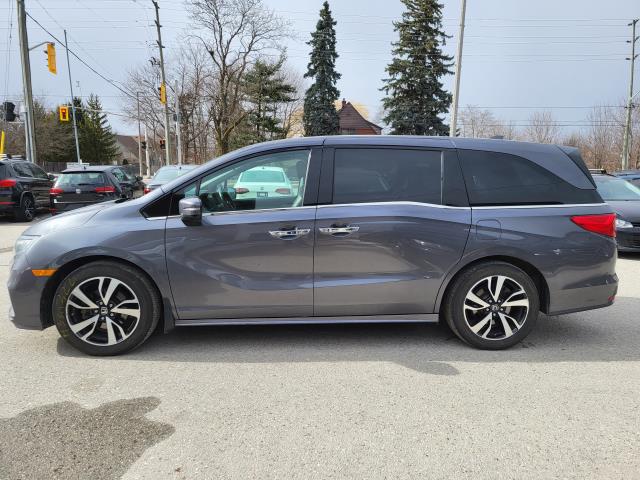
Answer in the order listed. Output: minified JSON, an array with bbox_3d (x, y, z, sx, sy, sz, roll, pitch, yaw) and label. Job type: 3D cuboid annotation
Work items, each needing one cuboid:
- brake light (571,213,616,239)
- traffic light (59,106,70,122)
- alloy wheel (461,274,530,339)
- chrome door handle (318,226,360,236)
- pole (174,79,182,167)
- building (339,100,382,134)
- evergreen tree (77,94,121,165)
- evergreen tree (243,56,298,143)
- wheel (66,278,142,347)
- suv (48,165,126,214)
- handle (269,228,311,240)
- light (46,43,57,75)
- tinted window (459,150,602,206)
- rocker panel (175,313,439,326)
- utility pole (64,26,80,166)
[{"bbox_3d":[2.162,-0.119,3.882,0.450,0.210,0.250,0,9,-5],"label":"brake light"},{"bbox_3d":[-18.603,-9.152,35.000,0.650,1.130,0.350,-3,9,-20],"label":"traffic light"},{"bbox_3d":[1.384,0.524,3.894,0.520,0.520,0.200,0,9,-5],"label":"alloy wheel"},{"bbox_3d":[0.146,-0.063,3.591,0.310,0.070,0.060,0,9,-5],"label":"chrome door handle"},{"bbox_3d":[-8.630,-6.225,29.430,0.240,6.800,0.240,0,8,0],"label":"pole"},{"bbox_3d":[3.183,-10.523,53.554,8.500,8.900,9.500,0,8,0],"label":"building"},{"bbox_3d":[-24.450,-11.451,53.686,4.500,9.290,4.500,0,8,0],"label":"evergreen tree"},{"bbox_3d":[-5.602,-13.803,55.018,5.900,13.770,5.900,0,8,0],"label":"evergreen tree"},{"bbox_3d":[-1.599,0.514,3.644,0.520,0.520,0.200,0,9,-5],"label":"wheel"},{"bbox_3d":[-6.878,-1.538,15.340,1.800,1.470,4.300,-1,8,-10],"label":"suv"},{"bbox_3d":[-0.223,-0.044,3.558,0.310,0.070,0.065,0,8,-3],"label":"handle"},{"bbox_3d":[-9.945,-6.703,17.752,0.360,1.080,0.600,0,8,0],"label":"light"},{"bbox_3d":[1.700,-0.494,3.803,1.260,0.460,0.200,0,9,-5],"label":"tinted window"},{"bbox_3d":[-0.086,0.612,3.699,2.020,0.075,0.080,0,8,-3],"label":"rocker panel"},{"bbox_3d":[-17.966,-9.312,35.067,0.240,11.250,0.240,-2,8,0],"label":"utility pole"}]

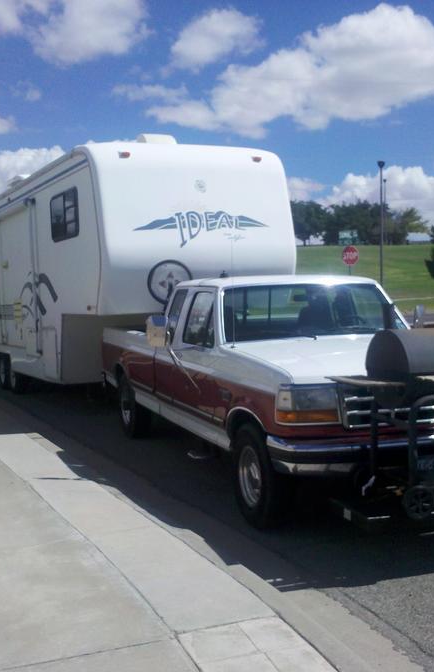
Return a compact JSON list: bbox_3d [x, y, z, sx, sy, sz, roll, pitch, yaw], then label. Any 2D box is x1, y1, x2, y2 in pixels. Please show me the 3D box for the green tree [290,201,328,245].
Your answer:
[{"bbox_3d":[11.799,-15.304,105.000,6.200,6.000,6.200,-1,3,0],"label":"green tree"}]

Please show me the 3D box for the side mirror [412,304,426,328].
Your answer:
[{"bbox_3d":[1.936,-0.187,7.480,0.180,0.250,0.100,-3,4,-20],"label":"side mirror"}]

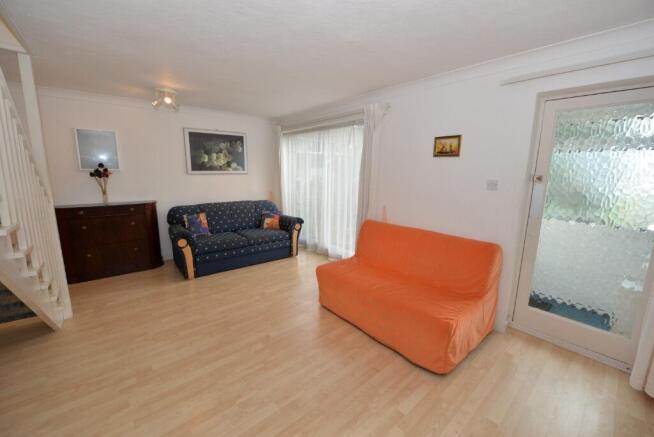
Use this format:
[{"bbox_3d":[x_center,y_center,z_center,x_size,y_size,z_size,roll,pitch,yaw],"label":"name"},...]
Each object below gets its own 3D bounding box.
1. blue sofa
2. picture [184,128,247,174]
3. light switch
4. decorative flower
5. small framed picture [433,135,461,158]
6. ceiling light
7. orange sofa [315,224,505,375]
[{"bbox_3d":[-1.474,0.238,4.243,1.910,0.900,0.990,-7,12,-40],"label":"blue sofa"},{"bbox_3d":[-1.915,-1.157,4.520,1.060,0.740,0.030,-8,13,-42],"label":"picture"},{"bbox_3d":[1.487,-0.293,2.286,0.012,0.087,0.090,-8,13,-42],"label":"light switch"},{"bbox_3d":[-2.961,-0.507,3.312,0.200,0.410,0.180,-8,13,-42],"label":"decorative flower"},{"bbox_3d":[1.200,-0.715,2.537,0.025,0.190,0.260,-8,13,-42],"label":"small framed picture"},{"bbox_3d":[-1.896,-1.401,2.997,0.240,0.190,0.240,-8,13,-42],"label":"ceiling light"},{"bbox_3d":[0.709,0.567,2.569,0.901,0.860,1.480,-8,13,-42],"label":"orange sofa"}]

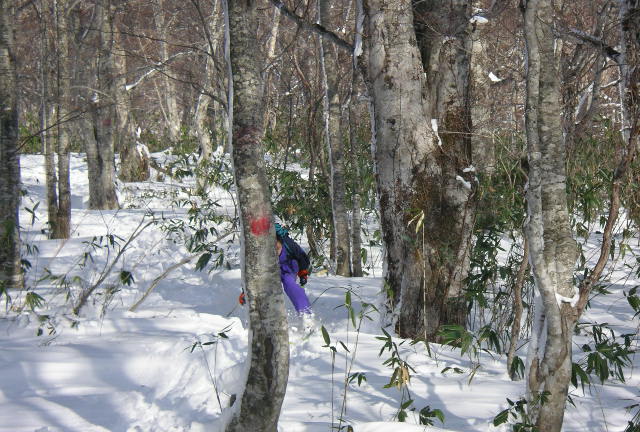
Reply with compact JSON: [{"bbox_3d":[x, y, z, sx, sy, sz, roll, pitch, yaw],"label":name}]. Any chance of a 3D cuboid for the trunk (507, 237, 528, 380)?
[{"bbox_3d":[1.438,0.673,14.000,0.120,1.060,0.100,5,2,0],"label":"trunk"}]

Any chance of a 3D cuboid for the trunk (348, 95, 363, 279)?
[{"bbox_3d":[0.425,-0.377,23.000,0.130,2.200,0.120,-3,2,0],"label":"trunk"}]

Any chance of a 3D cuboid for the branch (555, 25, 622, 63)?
[{"bbox_3d":[2.943,-1.873,21.000,0.780,0.140,0.180,25,2,0],"label":"branch"}]

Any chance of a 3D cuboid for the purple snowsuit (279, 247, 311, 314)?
[{"bbox_3d":[-0.369,0.660,20.000,0.550,0.900,0.450,2,3,37],"label":"purple snowsuit"}]

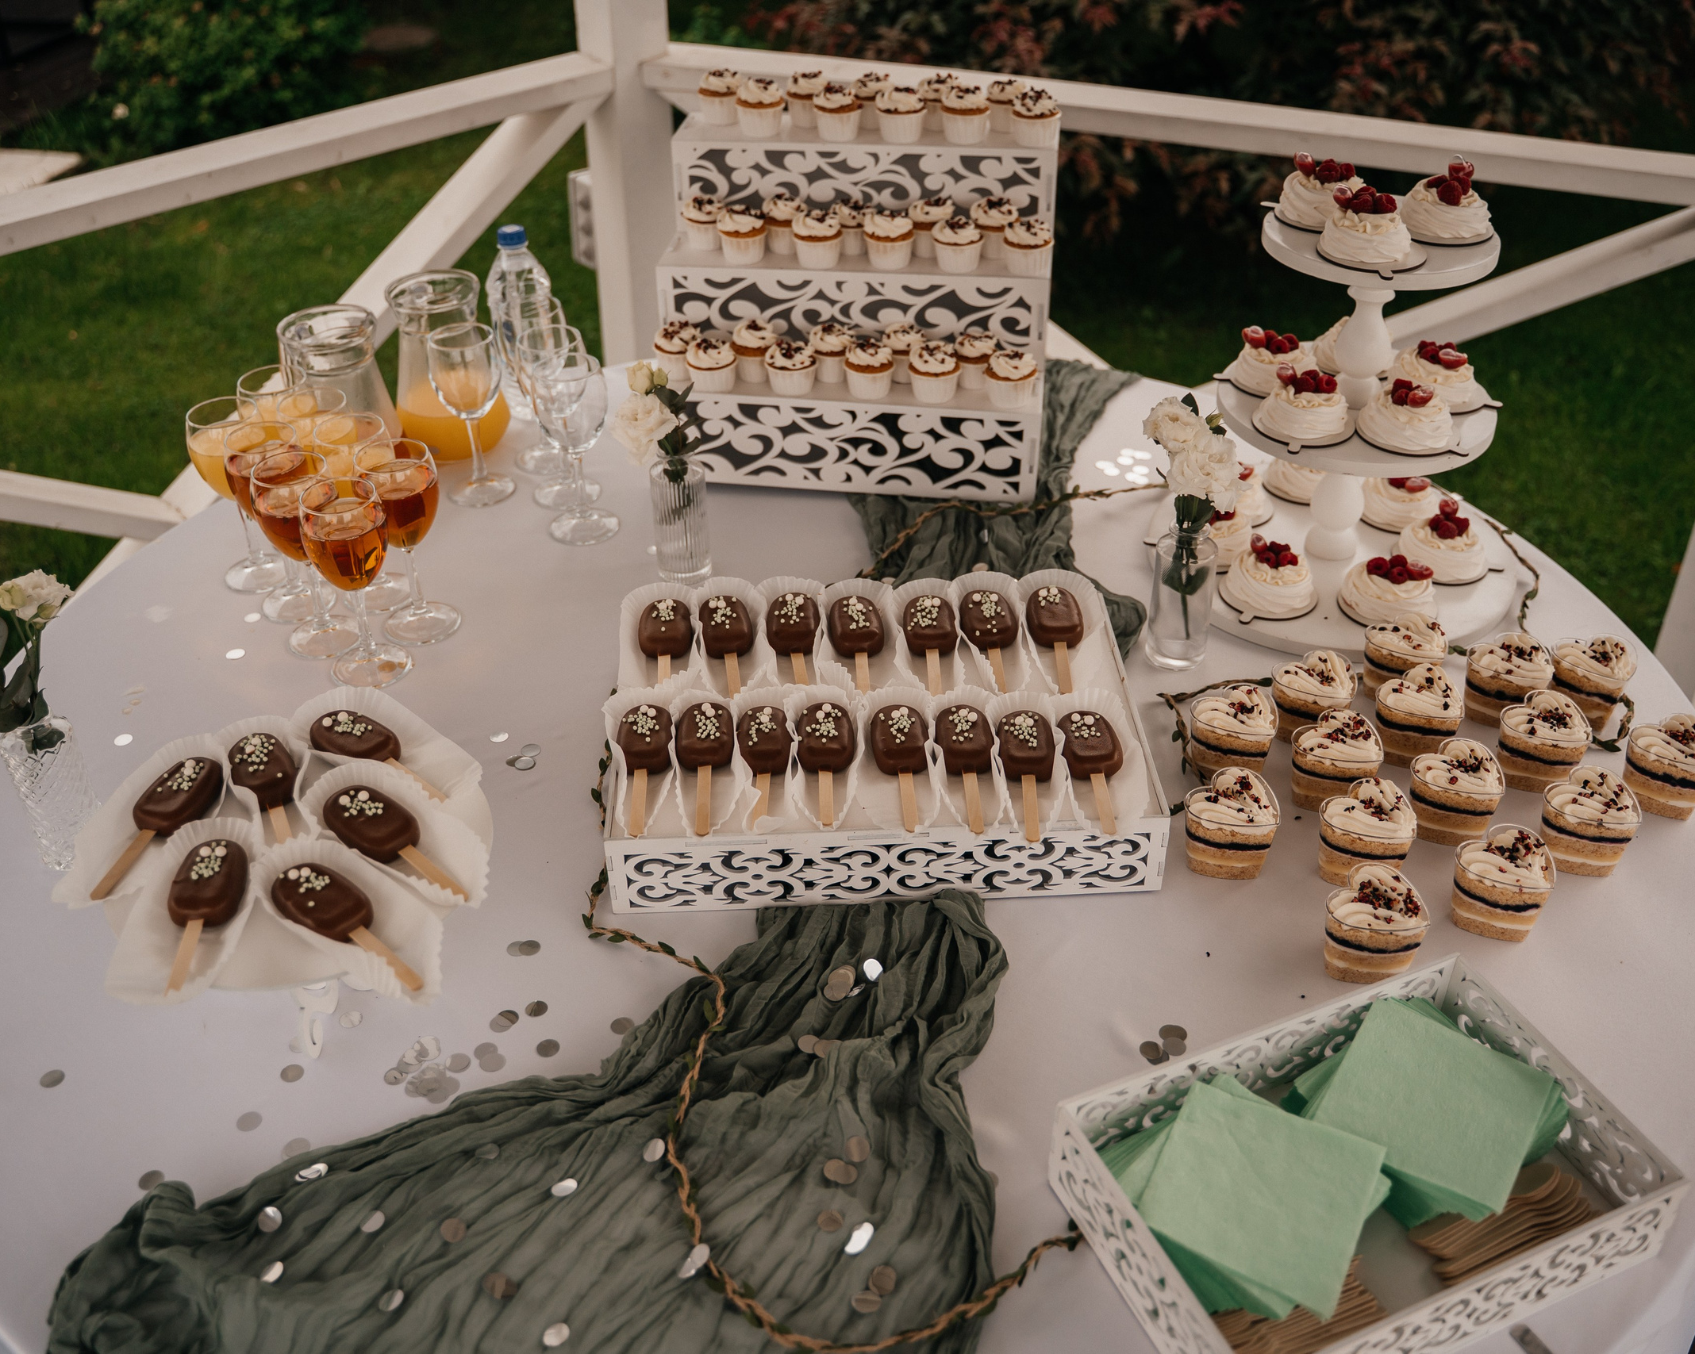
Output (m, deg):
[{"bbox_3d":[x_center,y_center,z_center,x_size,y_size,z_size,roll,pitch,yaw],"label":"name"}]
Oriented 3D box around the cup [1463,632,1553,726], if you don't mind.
[{"bbox_3d":[0.590,0.011,1.395,0.074,0.062,0.076,-21,40,-26],"label":"cup"}]

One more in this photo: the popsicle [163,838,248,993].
[{"bbox_3d":[-0.417,0.157,1.020,0.044,0.022,0.146,-3,35,-3],"label":"popsicle"}]

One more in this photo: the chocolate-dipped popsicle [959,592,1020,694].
[{"bbox_3d":[0.127,-0.033,1.352,0.046,0.023,0.148,-2,36,-1],"label":"chocolate-dipped popsicle"}]

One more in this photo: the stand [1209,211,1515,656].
[{"bbox_3d":[0.475,-0.255,1.484,0.350,0.335,0.350,0,35,0],"label":"stand"}]

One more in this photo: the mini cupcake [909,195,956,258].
[{"bbox_3d":[0.090,-0.480,1.679,0.052,0.054,0.052,4,36,7],"label":"mini cupcake"}]

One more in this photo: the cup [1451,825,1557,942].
[{"bbox_3d":[0.512,0.167,1.222,0.077,0.063,0.072,-23,41,-27],"label":"cup"}]

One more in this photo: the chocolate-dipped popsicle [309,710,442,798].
[{"bbox_3d":[-0.348,0.059,1.183,0.150,0.020,0.044,27,43,33],"label":"chocolate-dipped popsicle"}]

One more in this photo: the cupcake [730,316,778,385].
[{"bbox_3d":[-0.099,-0.353,1.692,0.051,0.061,0.051,0,35,0],"label":"cupcake"}]

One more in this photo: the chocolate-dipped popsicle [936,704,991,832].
[{"bbox_3d":[0.092,0.067,1.186,0.043,0.022,0.149,-2,36,0],"label":"chocolate-dipped popsicle"}]

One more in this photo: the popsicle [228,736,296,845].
[{"bbox_3d":[-0.433,0.086,1.187,0.046,0.020,0.155,-17,38,-22],"label":"popsicle"}]

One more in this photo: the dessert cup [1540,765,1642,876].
[{"bbox_3d":[0.550,0.111,1.166,0.066,0.062,0.067,-22,41,-27],"label":"dessert cup"}]

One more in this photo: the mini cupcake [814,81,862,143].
[{"bbox_3d":[-0.010,-0.599,1.672,0.052,0.054,0.052,4,36,7],"label":"mini cupcake"}]

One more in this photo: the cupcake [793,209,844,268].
[{"bbox_3d":[-0.030,-0.469,1.685,0.055,0.054,0.055,-1,36,0],"label":"cupcake"}]

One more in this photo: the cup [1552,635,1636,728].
[{"bbox_3d":[0.661,0.011,1.395,0.074,0.062,0.076,-12,37,-16],"label":"cup"}]

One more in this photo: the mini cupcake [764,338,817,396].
[{"bbox_3d":[-0.058,-0.322,1.636,0.053,0.051,0.053,-1,35,1],"label":"mini cupcake"}]

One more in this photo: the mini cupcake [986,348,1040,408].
[{"bbox_3d":[0.166,-0.303,1.600,0.054,0.052,0.054,4,36,8],"label":"mini cupcake"}]

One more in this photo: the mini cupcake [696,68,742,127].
[{"bbox_3d":[-0.142,-0.647,1.758,0.052,0.055,0.052,5,36,8],"label":"mini cupcake"}]

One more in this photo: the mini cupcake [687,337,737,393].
[{"bbox_3d":[-0.137,-0.326,1.626,0.052,0.053,0.052,3,36,6],"label":"mini cupcake"}]

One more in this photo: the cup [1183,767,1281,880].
[{"bbox_3d":[0.316,0.126,1.282,0.077,0.063,0.072,-30,45,-34],"label":"cup"}]

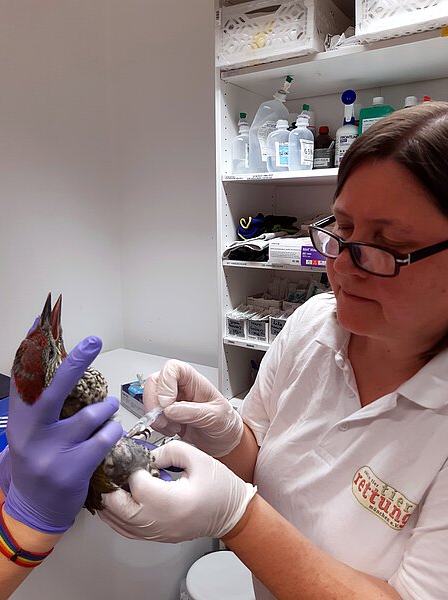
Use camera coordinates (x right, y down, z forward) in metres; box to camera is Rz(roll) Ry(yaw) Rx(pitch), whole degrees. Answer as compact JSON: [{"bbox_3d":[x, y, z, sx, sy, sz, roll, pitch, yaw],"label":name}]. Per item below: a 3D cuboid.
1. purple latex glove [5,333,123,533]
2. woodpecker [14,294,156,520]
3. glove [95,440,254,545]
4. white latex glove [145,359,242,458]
[{"bbox_3d":[-0.157,0.131,0.445,0.100,0.175,0.085,14,-7,11],"label":"purple latex glove"},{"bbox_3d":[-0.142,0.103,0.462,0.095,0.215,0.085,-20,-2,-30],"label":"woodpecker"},{"bbox_3d":[-0.046,0.192,0.465,0.150,0.090,0.080,9,13,9],"label":"glove"},{"bbox_3d":[-0.034,0.124,0.525,0.120,0.080,0.080,38,10,-6],"label":"white latex glove"}]

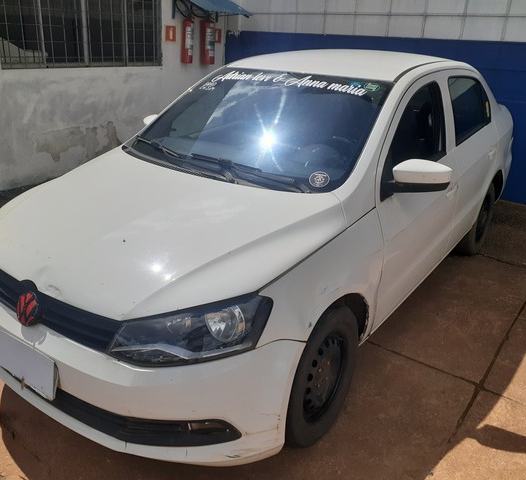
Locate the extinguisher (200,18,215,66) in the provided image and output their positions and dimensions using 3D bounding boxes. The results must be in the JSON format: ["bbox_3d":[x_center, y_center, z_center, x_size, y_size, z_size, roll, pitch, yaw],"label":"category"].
[{"bbox_3d":[-0.737,-2.630,6.625,0.190,0.570,0.190,2,21,-1],"label":"extinguisher"}]

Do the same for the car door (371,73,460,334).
[{"bbox_3d":[0.737,-0.243,2.494,0.250,1.140,1.070,16,26,32],"label":"car door"}]

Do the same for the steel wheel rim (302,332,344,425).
[{"bbox_3d":[0.205,0.528,2.004,0.130,0.380,0.380,16,26,32],"label":"steel wheel rim"}]

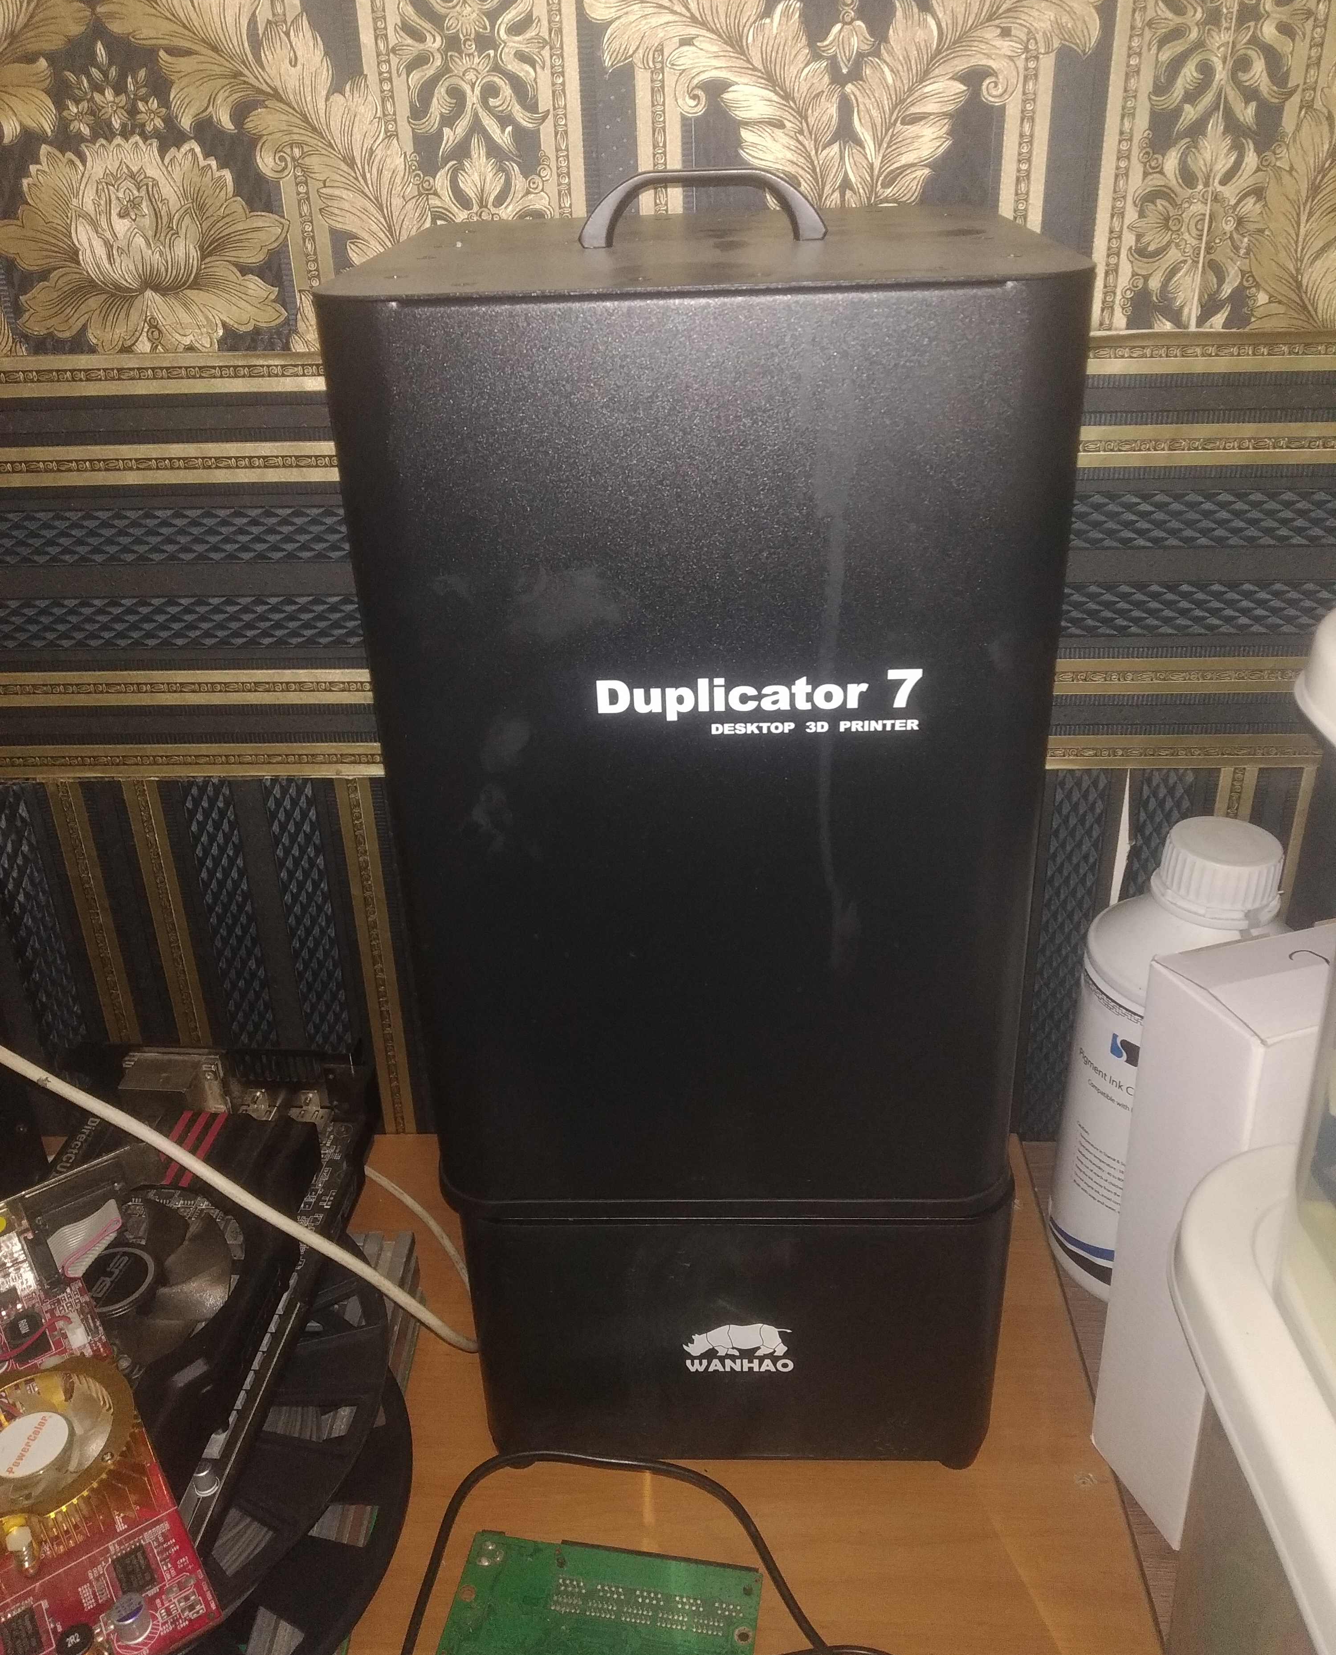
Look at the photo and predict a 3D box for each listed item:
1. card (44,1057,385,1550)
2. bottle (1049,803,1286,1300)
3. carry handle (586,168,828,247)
[{"bbox_3d":[-0.187,0.153,0.451,0.116,0.041,0.220,0,26,4],"label":"card"},{"bbox_3d":[0.221,0.099,0.572,0.091,0.211,0.091,11,29,22],"label":"bottle"},{"bbox_3d":[0.010,-0.186,0.400,0.075,0.020,0.012,-1,29,3],"label":"carry handle"}]

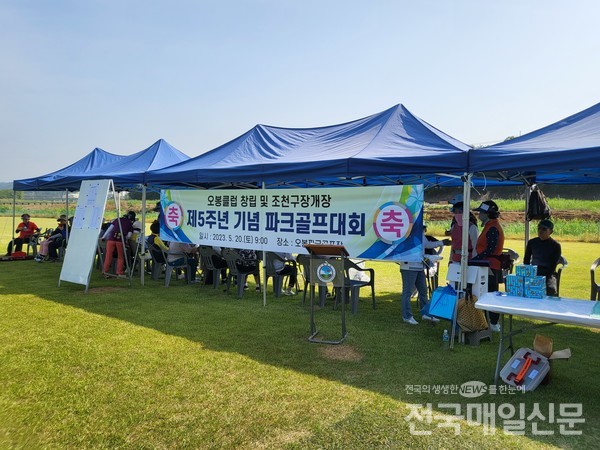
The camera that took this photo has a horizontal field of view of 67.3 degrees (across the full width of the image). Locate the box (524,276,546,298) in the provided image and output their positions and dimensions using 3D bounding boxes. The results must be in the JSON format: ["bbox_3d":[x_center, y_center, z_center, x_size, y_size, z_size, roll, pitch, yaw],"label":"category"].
[{"bbox_3d":[2.297,0.604,4.395,0.160,0.190,0.155,2,3,36],"label":"box"}]

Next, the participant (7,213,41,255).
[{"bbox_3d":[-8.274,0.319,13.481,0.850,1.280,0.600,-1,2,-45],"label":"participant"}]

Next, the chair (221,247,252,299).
[{"bbox_3d":[-0.957,0.794,7.635,0.570,0.800,0.570,2,3,37],"label":"chair"}]

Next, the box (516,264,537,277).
[{"bbox_3d":[2.225,0.451,4.439,0.165,0.104,0.155,2,3,36],"label":"box"}]

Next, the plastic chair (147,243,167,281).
[{"bbox_3d":[-2.924,0.744,9.664,0.560,0.800,0.570,0,2,-33],"label":"plastic chair"}]

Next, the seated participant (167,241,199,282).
[{"bbox_3d":[-2.340,0.550,8.864,0.740,1.250,0.500,0,2,-35],"label":"seated participant"}]

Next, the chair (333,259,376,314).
[{"bbox_3d":[0.802,0.877,6.828,0.570,0.800,0.560,2,2,45],"label":"chair"}]

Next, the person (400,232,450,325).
[{"bbox_3d":[1.616,0.459,5.951,0.620,1.650,0.500,2,2,28],"label":"person"}]

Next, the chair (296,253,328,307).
[{"bbox_3d":[0.333,0.826,7.066,0.570,0.800,0.570,2,3,38],"label":"chair"}]

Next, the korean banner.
[{"bbox_3d":[-0.551,-0.103,6.812,5.000,0.900,0.050,2,3,36],"label":"korean banner"}]

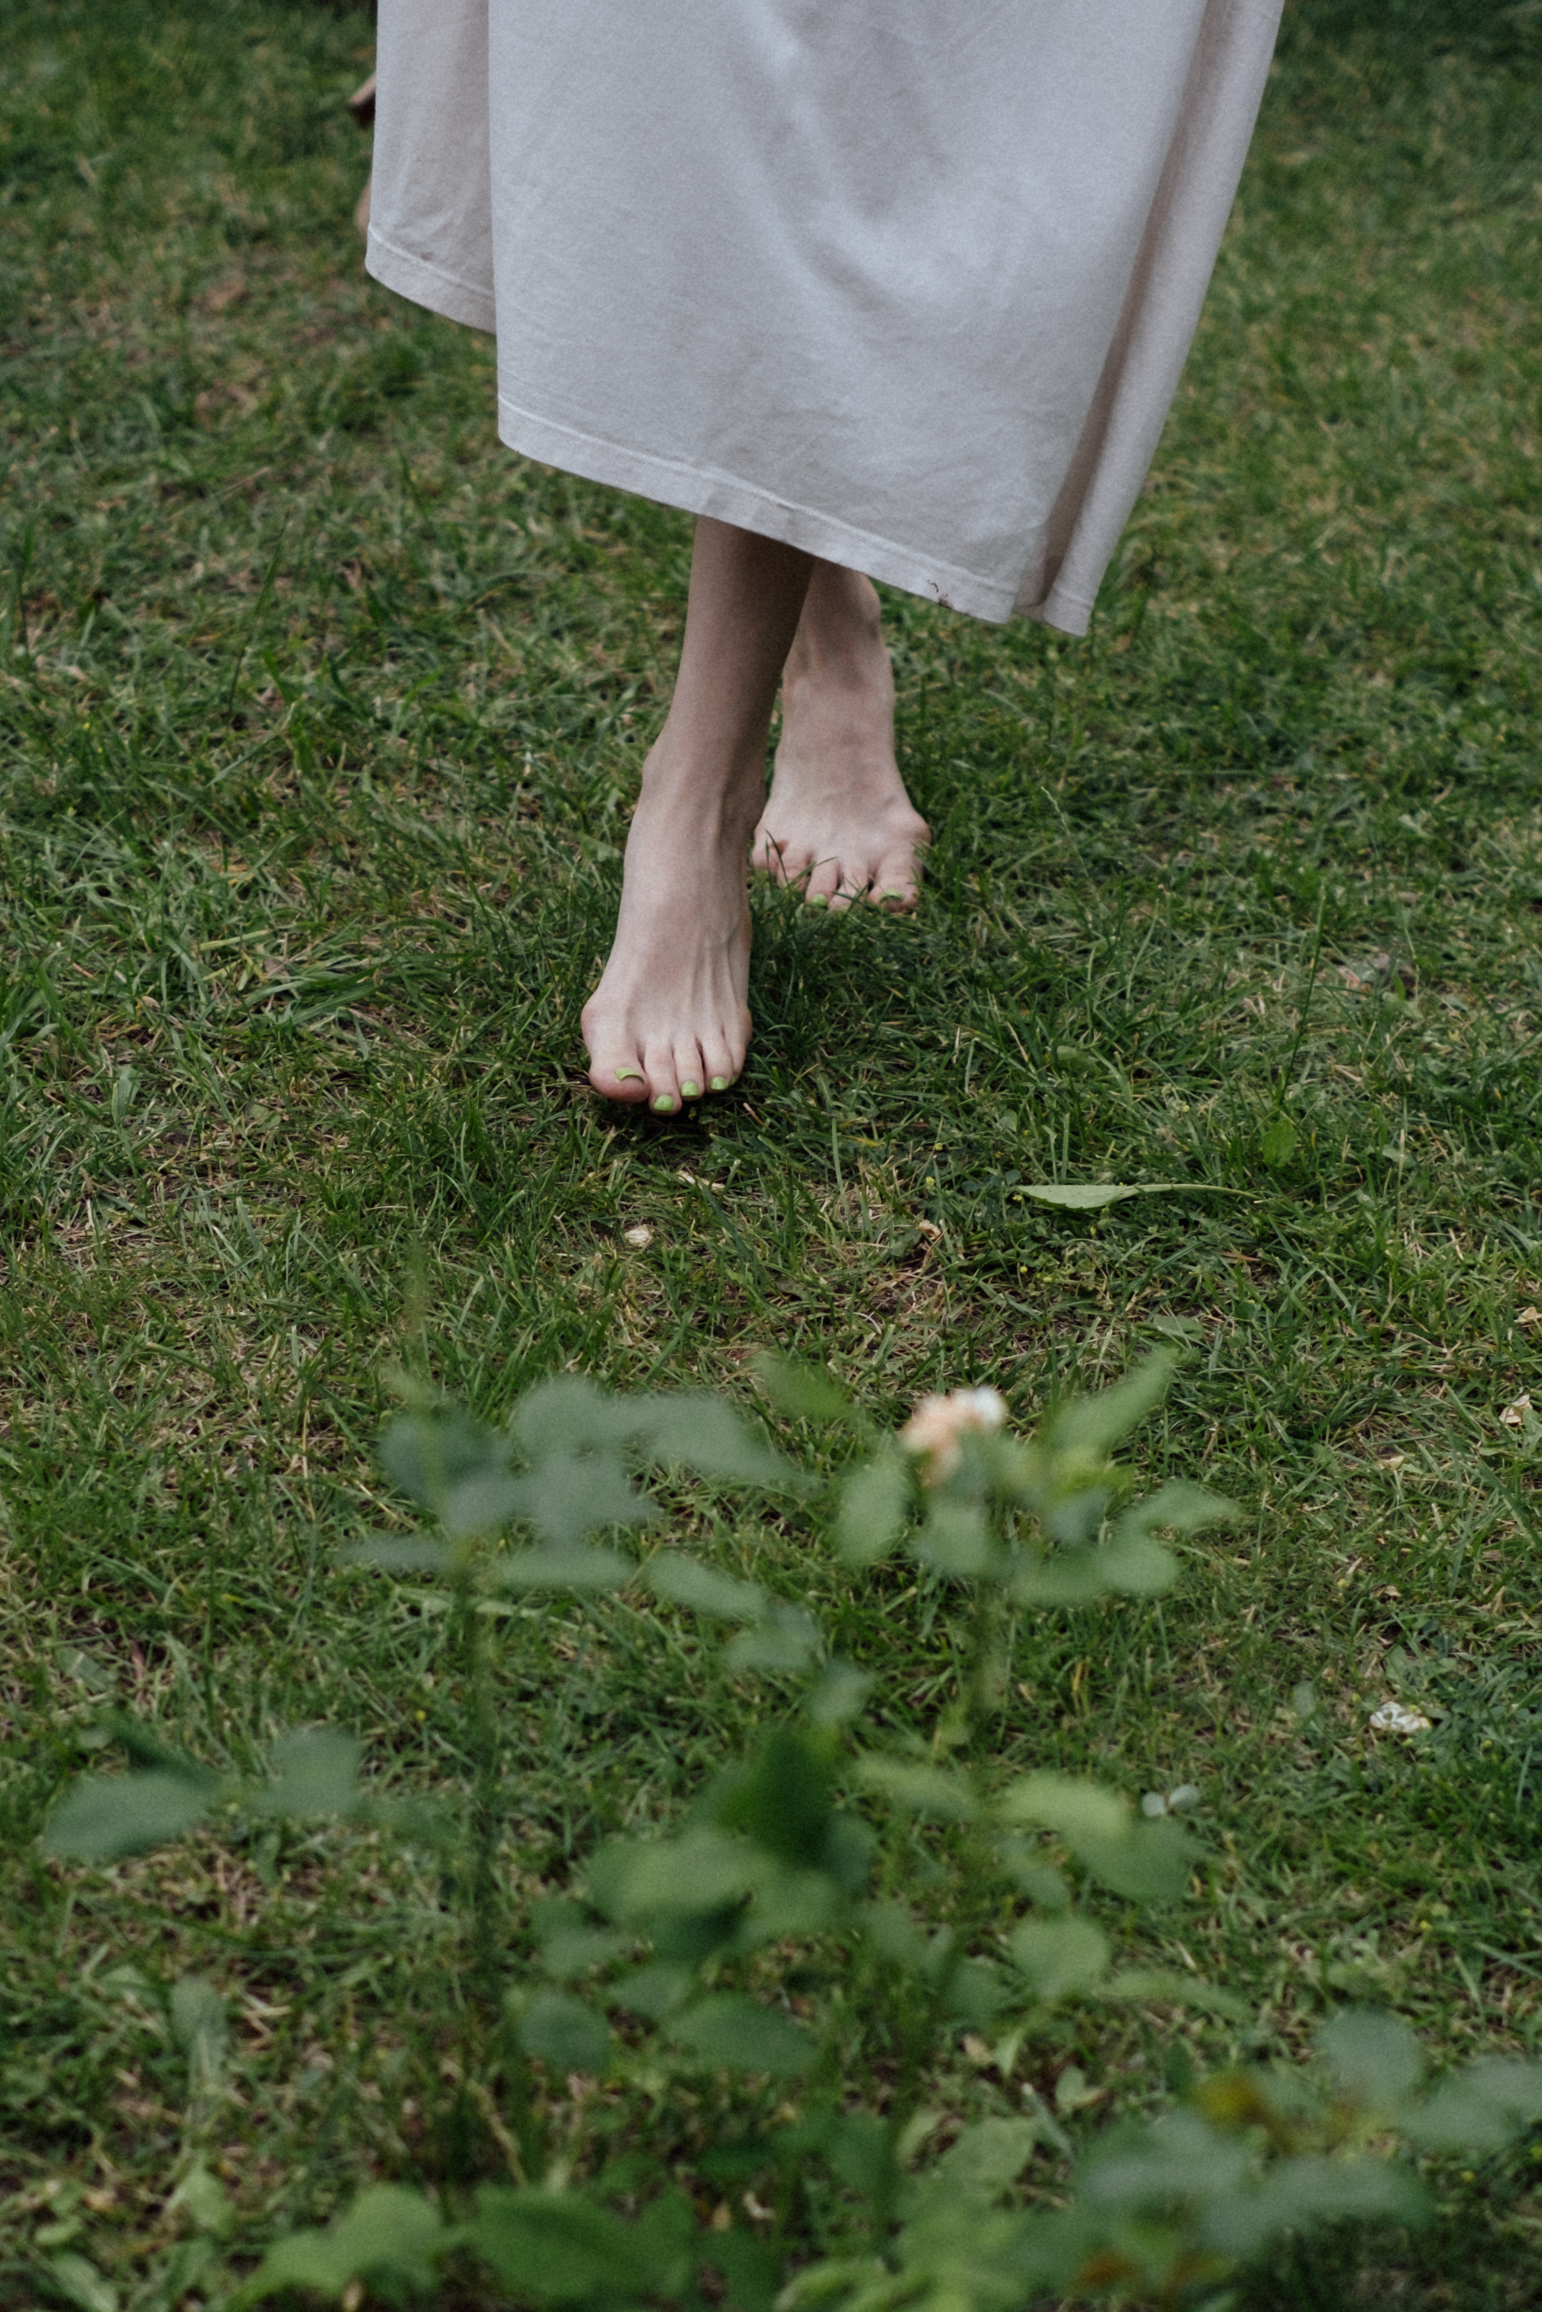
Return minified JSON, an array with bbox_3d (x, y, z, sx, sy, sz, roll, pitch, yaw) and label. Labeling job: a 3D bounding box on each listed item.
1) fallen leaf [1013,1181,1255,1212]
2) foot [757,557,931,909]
[{"bbox_3d":[0.177,0.019,1.661,0.115,0.008,0.018,1,37,2],"label":"fallen leaf"},{"bbox_3d":[0.036,-0.250,1.956,0.098,0.125,0.225,-1,37,-2],"label":"foot"}]

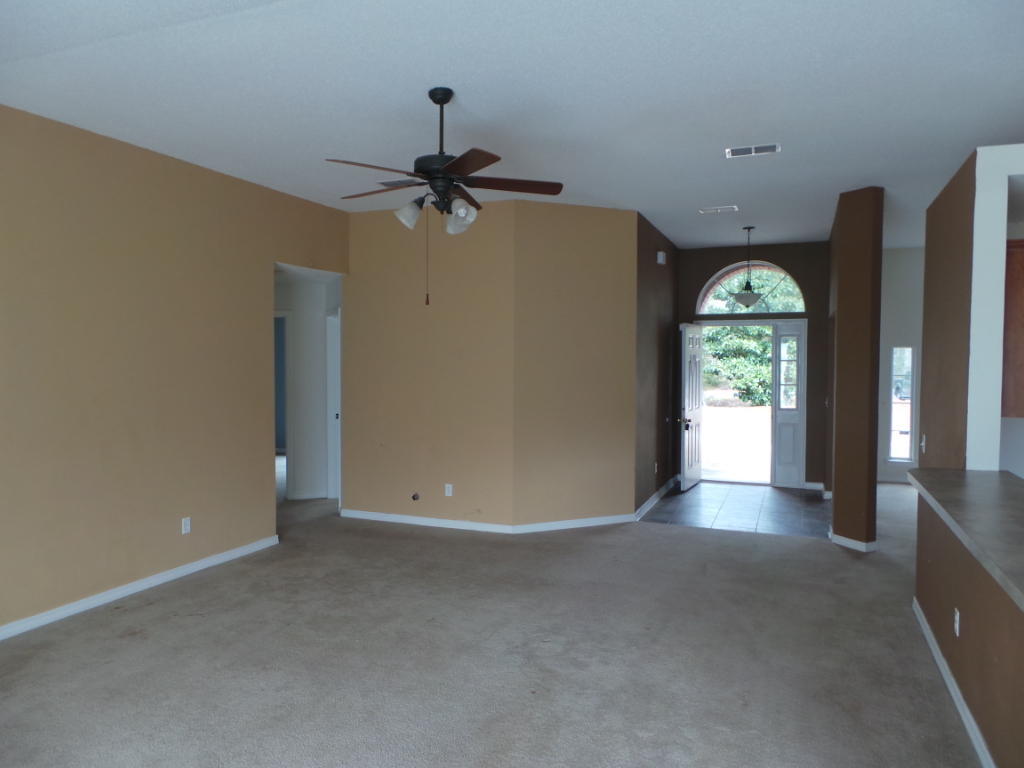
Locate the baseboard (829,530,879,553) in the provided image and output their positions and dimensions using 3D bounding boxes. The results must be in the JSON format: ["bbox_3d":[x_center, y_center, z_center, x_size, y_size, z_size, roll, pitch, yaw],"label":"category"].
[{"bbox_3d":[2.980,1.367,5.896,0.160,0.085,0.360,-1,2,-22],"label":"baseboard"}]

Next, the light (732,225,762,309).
[{"bbox_3d":[2.602,-1.276,7.491,0.330,0.865,0.330,1,2,23],"label":"light"}]

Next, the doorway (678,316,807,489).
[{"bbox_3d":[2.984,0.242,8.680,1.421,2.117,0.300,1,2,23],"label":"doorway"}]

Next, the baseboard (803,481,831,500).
[{"bbox_3d":[3.689,1.278,8.165,0.320,0.090,0.500,1,2,23],"label":"baseboard"}]

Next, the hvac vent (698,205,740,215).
[{"bbox_3d":[2.004,-1.672,6.579,0.350,0.030,0.200,1,2,23],"label":"hvac vent"}]

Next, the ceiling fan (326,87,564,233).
[{"bbox_3d":[-0.376,-1.194,3.637,1.310,0.753,1.310,0,2,0],"label":"ceiling fan"}]

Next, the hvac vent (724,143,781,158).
[{"bbox_3d":[1.663,-1.602,4.691,0.350,0.030,0.200,1,2,23],"label":"hvac vent"}]

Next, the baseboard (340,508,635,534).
[{"bbox_3d":[-0.259,1.332,6.581,2.982,0.085,0.604,0,2,2],"label":"baseboard"}]

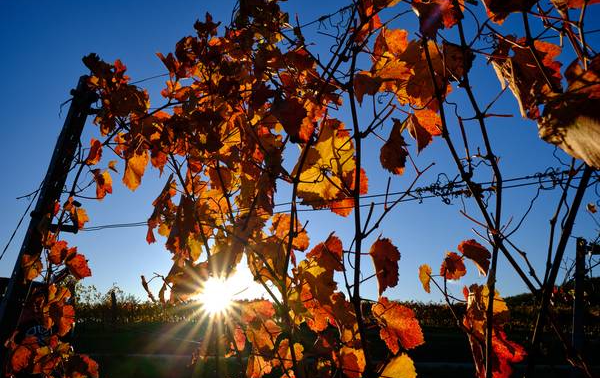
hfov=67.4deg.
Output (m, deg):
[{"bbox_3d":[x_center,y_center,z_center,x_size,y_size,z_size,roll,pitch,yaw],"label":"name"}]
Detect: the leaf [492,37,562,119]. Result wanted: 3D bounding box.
[{"bbox_3d":[0.453,-0.220,0.896,0.131,0.160,0.080,-4,-16,14],"label":"leaf"}]

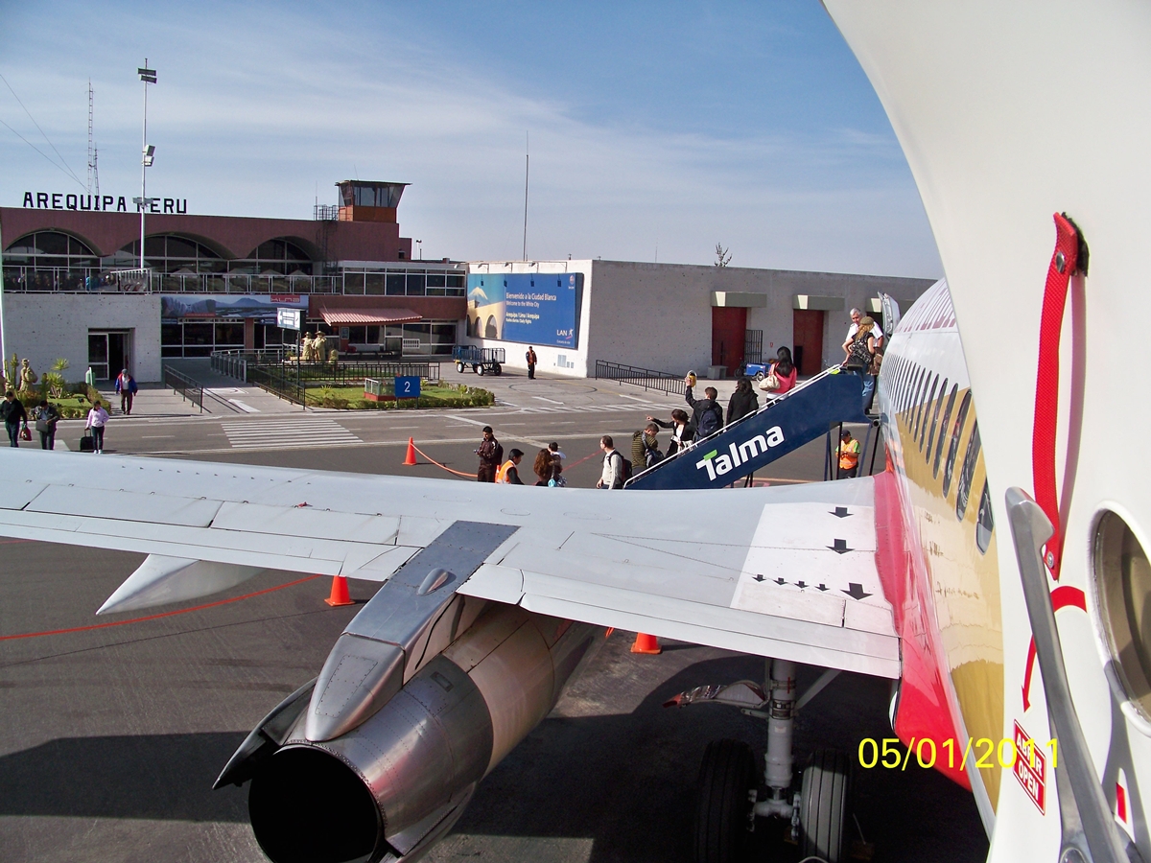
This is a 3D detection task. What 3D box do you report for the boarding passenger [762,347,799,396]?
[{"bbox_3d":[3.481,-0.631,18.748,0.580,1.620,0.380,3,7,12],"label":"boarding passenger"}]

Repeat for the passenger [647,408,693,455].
[{"bbox_3d":[1.615,0.422,18.200,0.740,1.580,0.550,6,7,33],"label":"passenger"}]

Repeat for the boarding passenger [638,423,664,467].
[{"bbox_3d":[1.200,0.680,18.300,0.550,1.620,0.520,0,6,-18],"label":"boarding passenger"}]

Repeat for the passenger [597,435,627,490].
[{"bbox_3d":[0.700,0.956,19.906,0.520,1.760,0.520,-2,7,-21],"label":"passenger"}]

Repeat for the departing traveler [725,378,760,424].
[{"bbox_3d":[2.851,-0.151,18.994,0.540,1.560,0.380,0,7,-12],"label":"departing traveler"}]

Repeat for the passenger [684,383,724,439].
[{"bbox_3d":[2.150,0.087,18.150,0.620,1.760,0.500,2,6,3],"label":"passenger"}]

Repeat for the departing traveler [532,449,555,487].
[{"bbox_3d":[-0.625,1.120,20.896,0.500,1.580,0.450,6,9,37],"label":"departing traveler"}]

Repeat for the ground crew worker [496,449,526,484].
[{"bbox_3d":[-1.208,1.125,20.597,0.550,1.600,0.520,-1,7,-17],"label":"ground crew worker"}]

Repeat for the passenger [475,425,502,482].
[{"bbox_3d":[-1.845,0.744,23.203,0.500,1.710,0.520,-5,10,-43],"label":"passenger"}]

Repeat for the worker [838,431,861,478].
[{"bbox_3d":[5.902,0.807,23.902,0.540,1.690,0.380,3,7,13],"label":"worker"}]

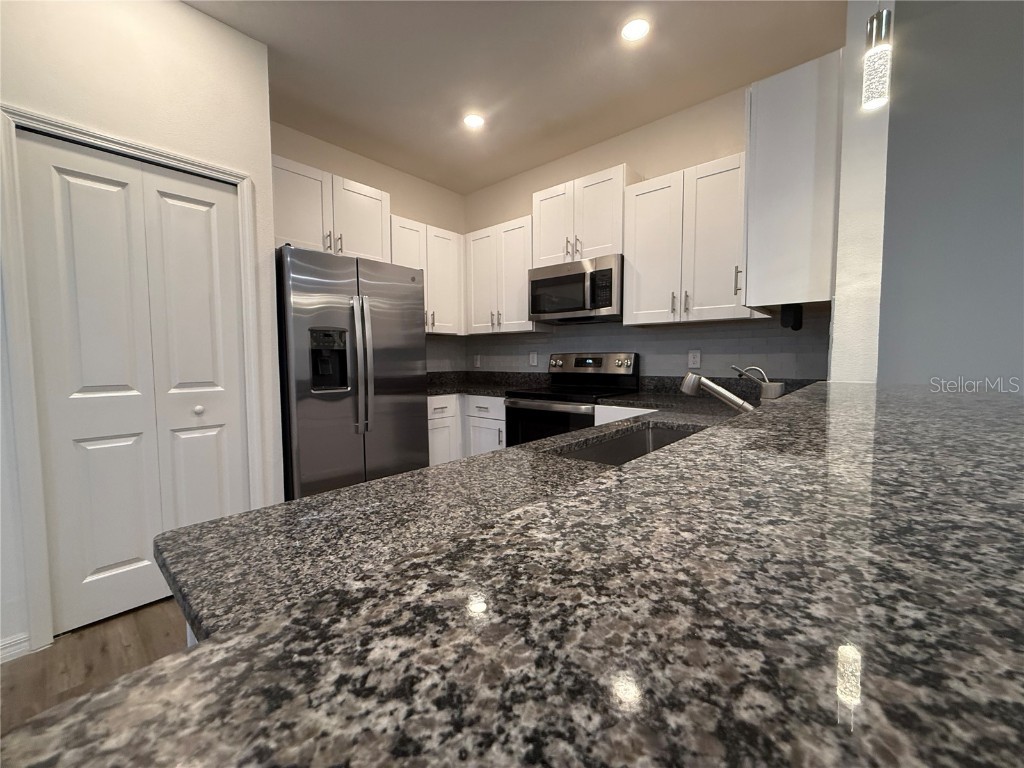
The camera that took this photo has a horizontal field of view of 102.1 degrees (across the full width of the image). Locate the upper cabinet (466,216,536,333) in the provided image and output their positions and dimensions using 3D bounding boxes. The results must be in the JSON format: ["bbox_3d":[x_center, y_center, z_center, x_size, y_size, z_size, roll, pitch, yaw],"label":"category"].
[{"bbox_3d":[-0.018,-0.887,3.622,0.773,0.895,0.324,3,5,41],"label":"upper cabinet"}]

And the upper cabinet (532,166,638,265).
[{"bbox_3d":[0.557,-1.165,3.093,0.763,0.595,0.324,3,5,41],"label":"upper cabinet"}]

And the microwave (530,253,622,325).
[{"bbox_3d":[0.535,-0.668,3.094,0.760,0.412,0.399,3,5,41],"label":"microwave"}]

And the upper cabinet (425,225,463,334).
[{"bbox_3d":[-0.693,-0.891,3.732,0.324,0.895,0.406,3,5,41],"label":"upper cabinet"}]

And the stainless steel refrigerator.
[{"bbox_3d":[-1.174,0.102,2.827,0.810,1.762,0.910,3,5,41],"label":"stainless steel refrigerator"}]

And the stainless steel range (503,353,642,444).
[{"bbox_3d":[0.434,0.373,3.039,0.758,1.186,0.685,3,5,41],"label":"stainless steel range"}]

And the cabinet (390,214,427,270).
[{"bbox_3d":[-0.940,-0.874,3.454,0.324,0.895,0.339,3,5,41],"label":"cabinet"}]

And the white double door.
[{"bbox_3d":[-1.654,0.010,1.921,0.045,2.024,0.729,3,5,41],"label":"white double door"}]

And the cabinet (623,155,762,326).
[{"bbox_3d":[1.142,-0.829,2.594,0.785,0.895,0.324,3,5,41],"label":"cabinet"}]

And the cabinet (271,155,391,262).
[{"bbox_3d":[-1.356,-1.145,2.969,0.324,0.603,0.908,3,5,41],"label":"cabinet"}]

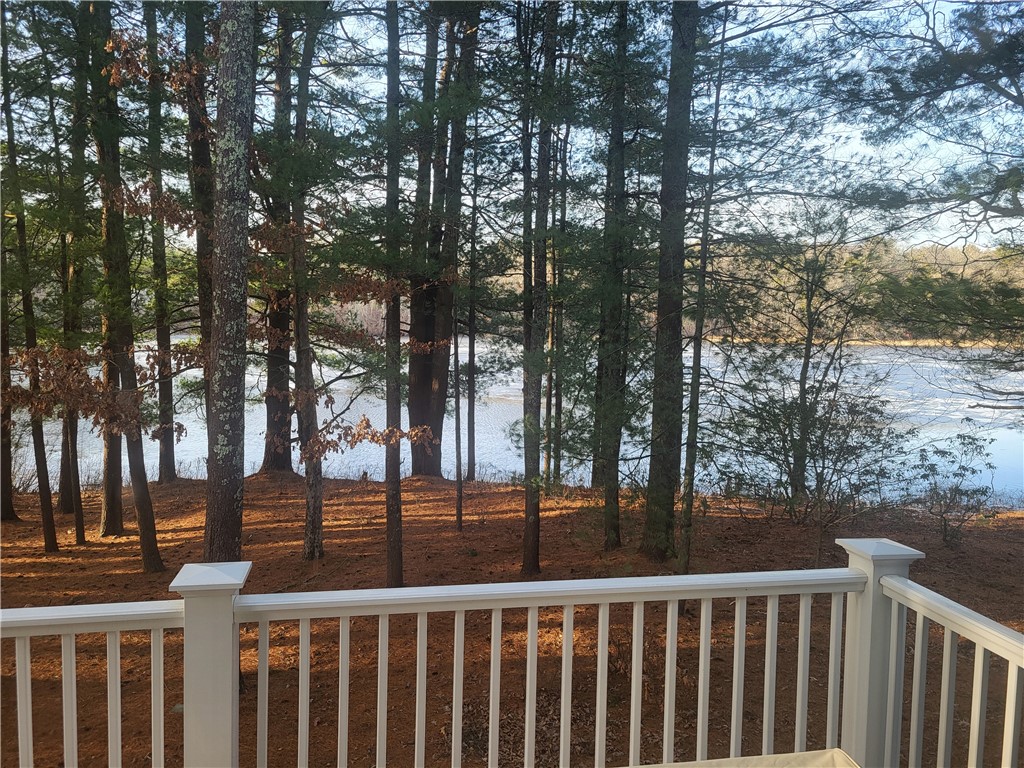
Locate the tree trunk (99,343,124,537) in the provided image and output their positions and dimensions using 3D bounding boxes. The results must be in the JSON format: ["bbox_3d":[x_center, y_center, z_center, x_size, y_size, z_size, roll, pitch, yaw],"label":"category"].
[{"bbox_3d":[-7.707,1.078,14.800,0.380,3.750,0.380,-1,5,-28],"label":"tree trunk"}]

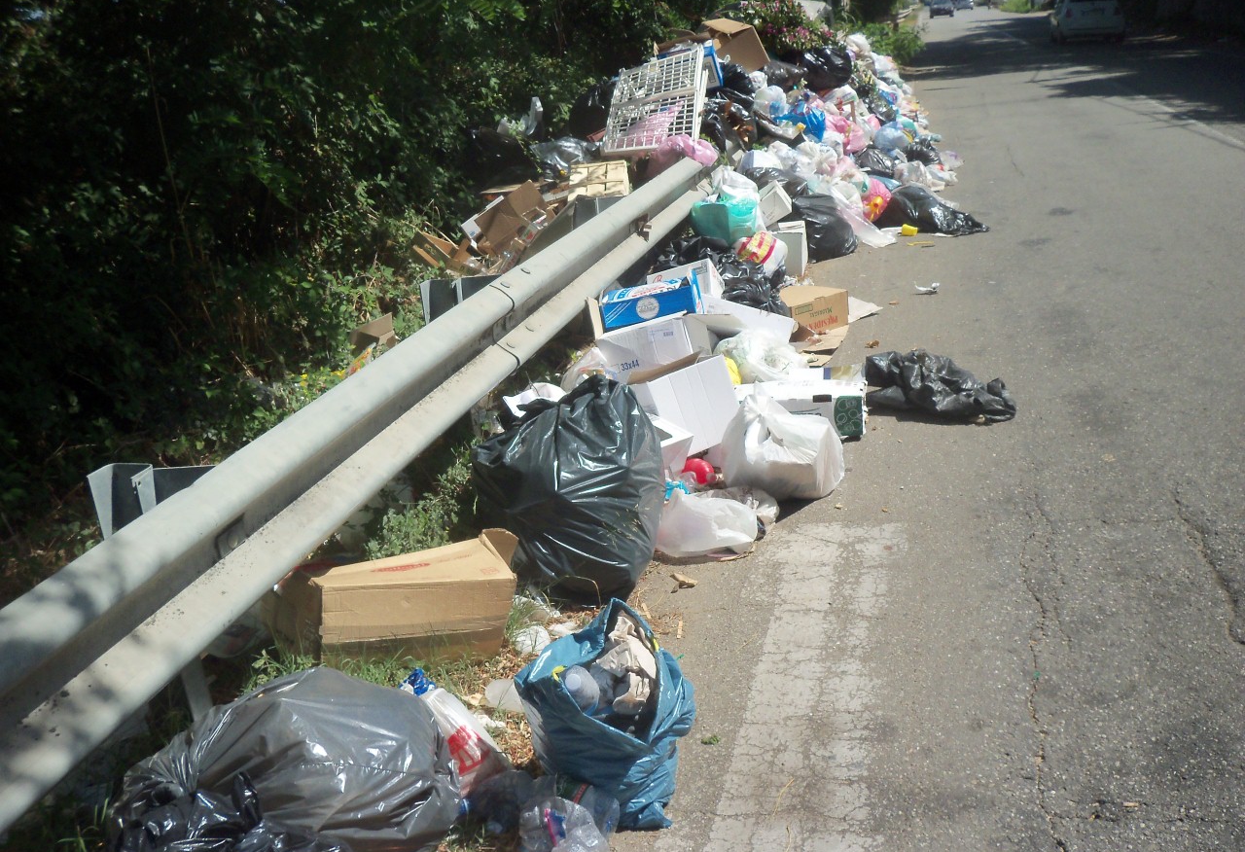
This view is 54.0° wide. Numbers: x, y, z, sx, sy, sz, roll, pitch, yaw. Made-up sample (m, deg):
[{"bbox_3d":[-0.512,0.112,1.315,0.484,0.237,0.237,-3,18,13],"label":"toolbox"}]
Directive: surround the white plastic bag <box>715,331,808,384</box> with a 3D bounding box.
[{"bbox_3d":[0.608,-0.325,5.417,0.420,0.250,0.340,-1,19,10],"label":"white plastic bag"}]

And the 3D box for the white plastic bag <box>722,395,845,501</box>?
[{"bbox_3d":[0.543,0.051,4.198,0.420,0.310,0.320,-1,19,10],"label":"white plastic bag"}]

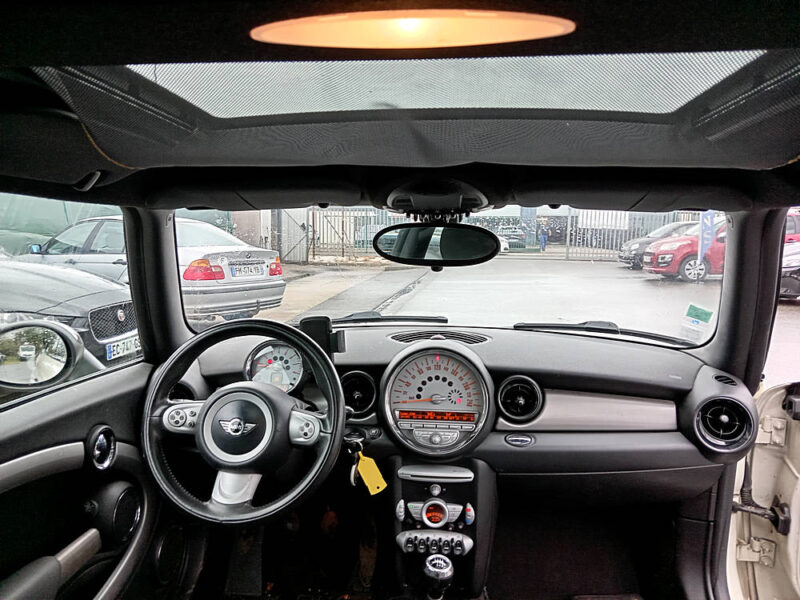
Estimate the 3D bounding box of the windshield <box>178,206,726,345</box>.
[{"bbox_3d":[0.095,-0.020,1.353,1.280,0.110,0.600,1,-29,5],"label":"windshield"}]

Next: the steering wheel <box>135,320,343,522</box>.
[{"bbox_3d":[-0.284,0.222,1.083,0.375,0.375,0.110,1,-19,5],"label":"steering wheel"}]

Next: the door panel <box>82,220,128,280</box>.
[{"bbox_3d":[-3.546,-0.412,7.090,1.000,1.060,0.200,4,7,27],"label":"door panel"}]

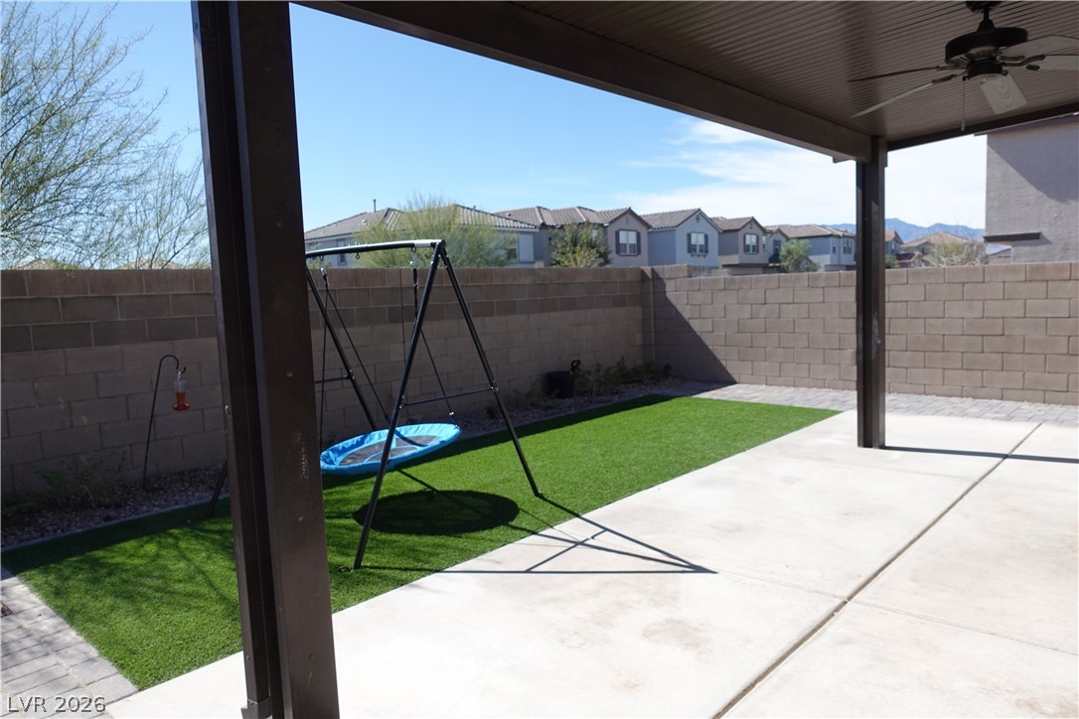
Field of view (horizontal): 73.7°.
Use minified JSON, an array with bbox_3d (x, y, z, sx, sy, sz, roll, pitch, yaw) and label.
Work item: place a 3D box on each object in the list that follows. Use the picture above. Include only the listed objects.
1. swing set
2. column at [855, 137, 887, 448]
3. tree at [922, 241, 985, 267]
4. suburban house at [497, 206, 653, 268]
[{"bbox_3d":[-1.179,0.130,4.981,1.800,1.800,1.660,2,7,38],"label":"swing set"},{"bbox_3d":[2.821,-0.533,6.104,0.178,2.580,0.165,3,7,43],"label":"column"},{"bbox_3d":[13.932,-2.716,24.054,2.100,2.800,2.100,1,6,30],"label":"tree"},{"bbox_3d":[0.015,-7.808,54.202,14.000,7.900,10.500,3,7,43],"label":"suburban house"}]

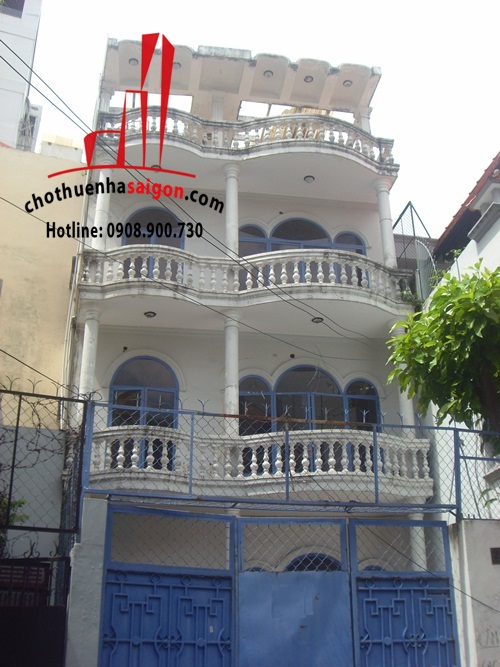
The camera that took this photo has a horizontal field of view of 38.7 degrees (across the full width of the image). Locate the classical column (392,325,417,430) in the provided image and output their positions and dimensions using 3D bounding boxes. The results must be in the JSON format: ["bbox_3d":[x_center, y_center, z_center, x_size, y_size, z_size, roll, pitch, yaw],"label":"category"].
[{"bbox_3d":[2.966,1.175,13.612,0.330,3.183,0.330,3,-24,-7],"label":"classical column"}]

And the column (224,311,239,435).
[{"bbox_3d":[-0.325,1.019,13.180,0.330,3.183,0.330,3,-24,-7],"label":"column"}]

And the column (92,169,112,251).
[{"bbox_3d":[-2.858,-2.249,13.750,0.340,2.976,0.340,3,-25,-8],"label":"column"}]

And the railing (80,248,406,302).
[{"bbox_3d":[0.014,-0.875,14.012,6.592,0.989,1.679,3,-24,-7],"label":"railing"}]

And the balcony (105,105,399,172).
[{"bbox_3d":[0.052,-4.063,14.682,6.300,0.792,0.780,3,-25,-8],"label":"balcony"}]

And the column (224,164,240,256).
[{"bbox_3d":[-0.362,-2.194,14.624,0.330,3.121,0.330,3,-24,-7],"label":"column"}]

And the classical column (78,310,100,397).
[{"bbox_3d":[-2.920,0.895,12.840,0.330,3.183,0.330,3,-24,-7],"label":"classical column"}]

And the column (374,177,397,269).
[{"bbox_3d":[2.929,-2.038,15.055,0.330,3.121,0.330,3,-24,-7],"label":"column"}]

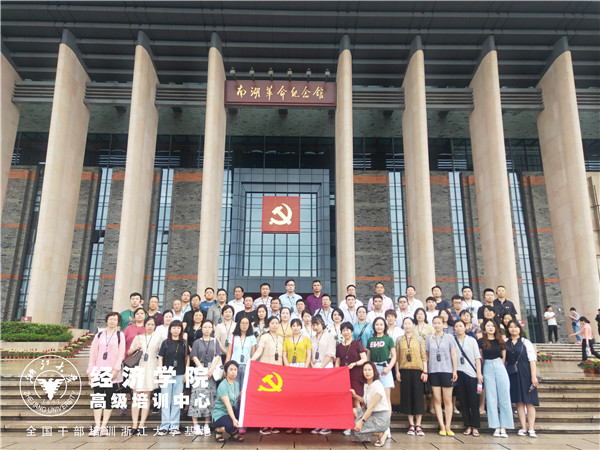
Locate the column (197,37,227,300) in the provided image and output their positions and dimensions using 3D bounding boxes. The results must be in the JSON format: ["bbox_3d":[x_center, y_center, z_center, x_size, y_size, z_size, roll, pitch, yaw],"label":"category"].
[{"bbox_3d":[-4.780,-2.347,22.275,0.700,16.973,2.300,0,-12,-1],"label":"column"}]

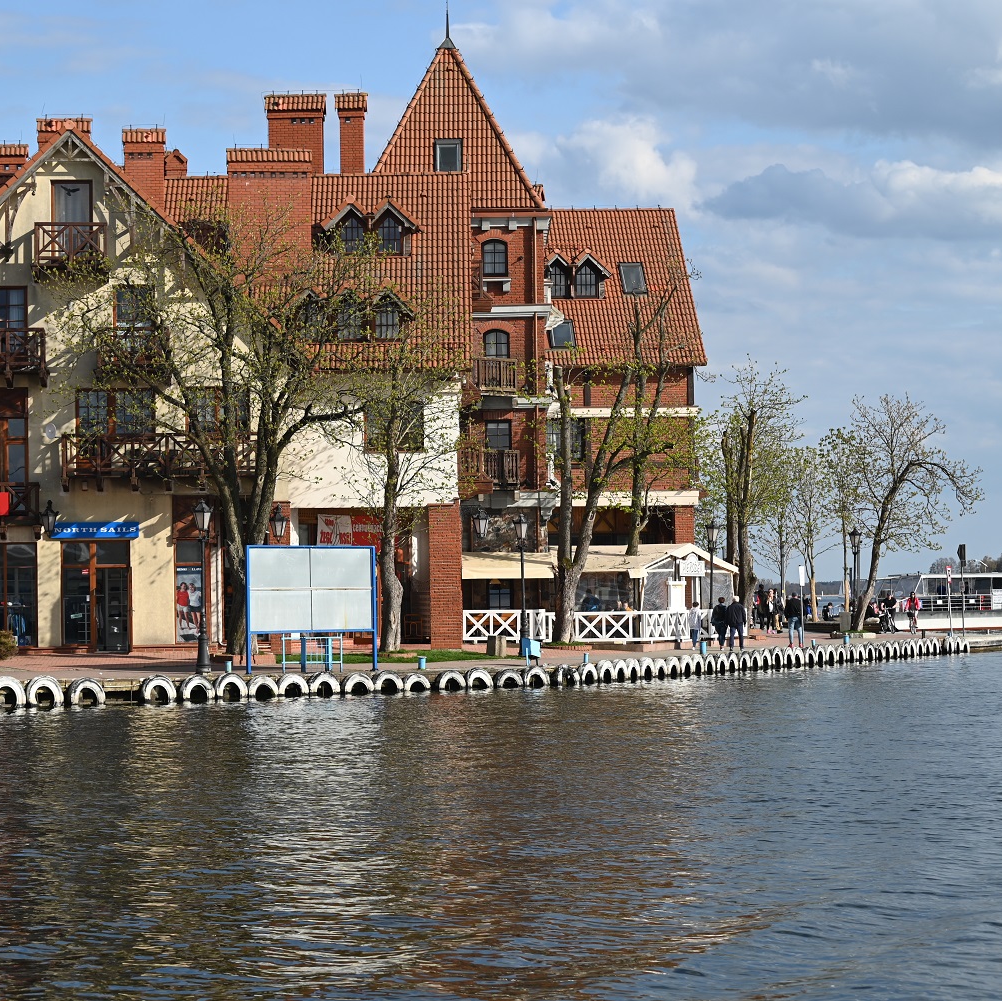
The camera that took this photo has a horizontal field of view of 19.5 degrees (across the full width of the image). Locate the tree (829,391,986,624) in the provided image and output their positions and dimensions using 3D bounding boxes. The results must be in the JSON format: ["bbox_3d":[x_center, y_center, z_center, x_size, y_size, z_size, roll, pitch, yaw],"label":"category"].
[{"bbox_3d":[14.747,0.467,107.147,5.500,8.743,5.000,-1,-2,-6],"label":"tree"}]

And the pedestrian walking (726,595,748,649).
[{"bbox_3d":[7.233,3.758,89.528,0.620,1.689,0.450,-1,-2,19],"label":"pedestrian walking"}]

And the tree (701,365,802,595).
[{"bbox_3d":[8.257,-0.027,97.151,3.300,8.983,3.100,-1,-2,-6],"label":"tree"}]

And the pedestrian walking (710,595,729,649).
[{"bbox_3d":[6.730,3.764,89.527,0.540,1.606,0.450,-1,-2,19],"label":"pedestrian walking"}]

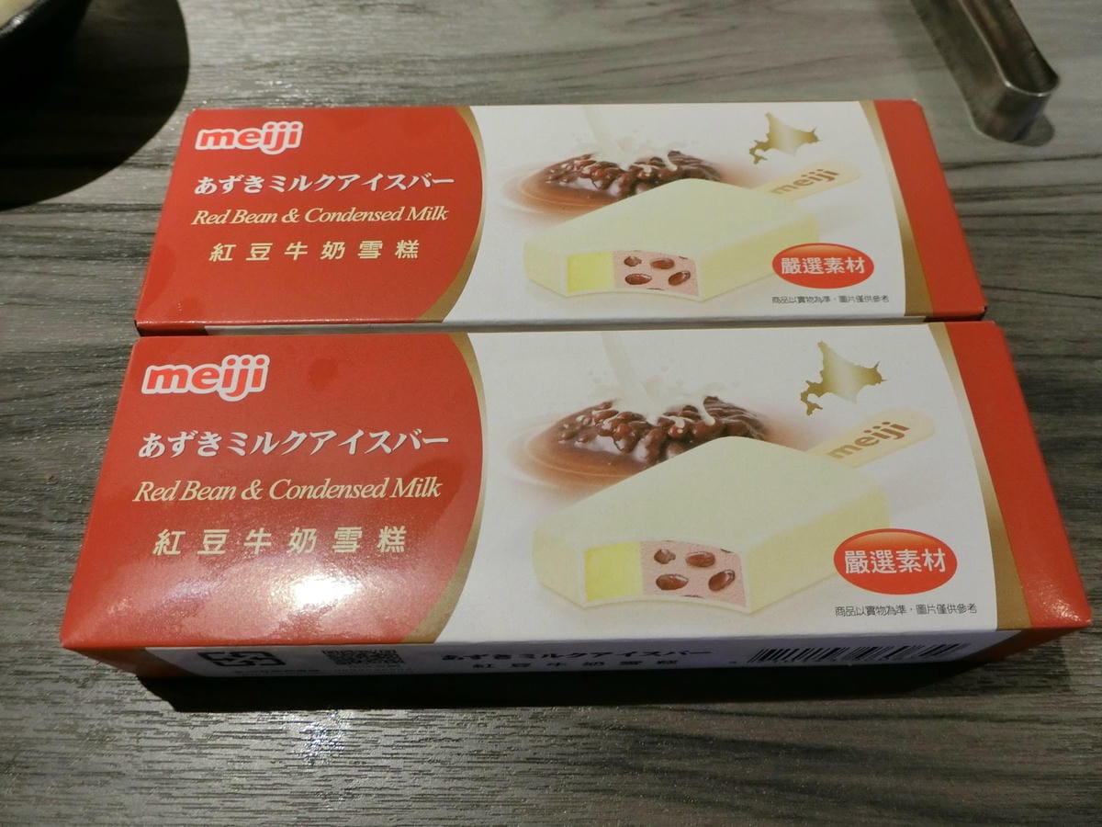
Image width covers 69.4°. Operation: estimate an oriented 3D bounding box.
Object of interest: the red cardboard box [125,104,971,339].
[{"bbox_3d":[0.002,-0.035,0.169,0.155,0.028,0.054,-1,63,-1],"label":"red cardboard box"}]

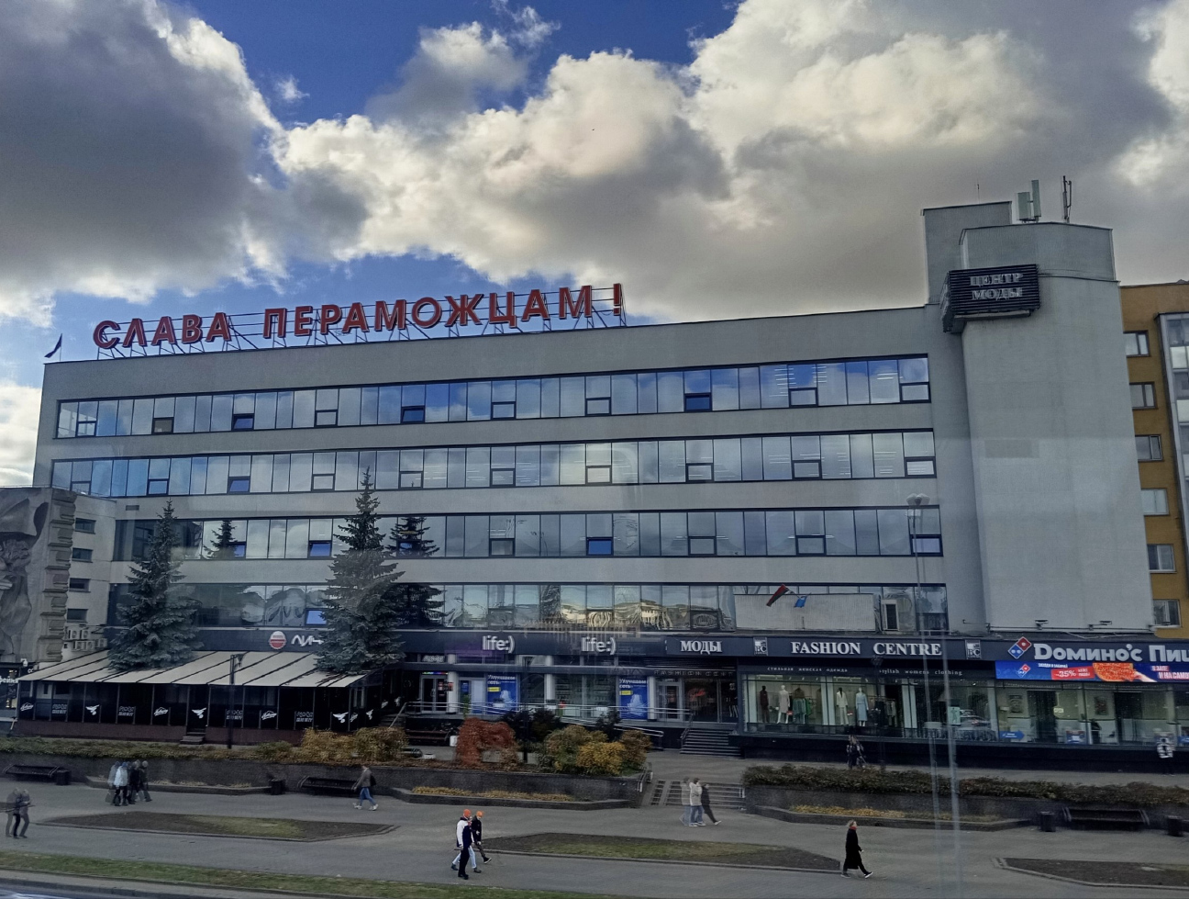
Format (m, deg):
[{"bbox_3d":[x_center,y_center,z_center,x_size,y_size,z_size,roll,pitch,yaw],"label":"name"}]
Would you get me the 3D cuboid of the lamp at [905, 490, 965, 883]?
[{"bbox_3d":[10.010,6.971,28.576,0.700,11.322,0.600,-2,-10,13],"label":"lamp"}]

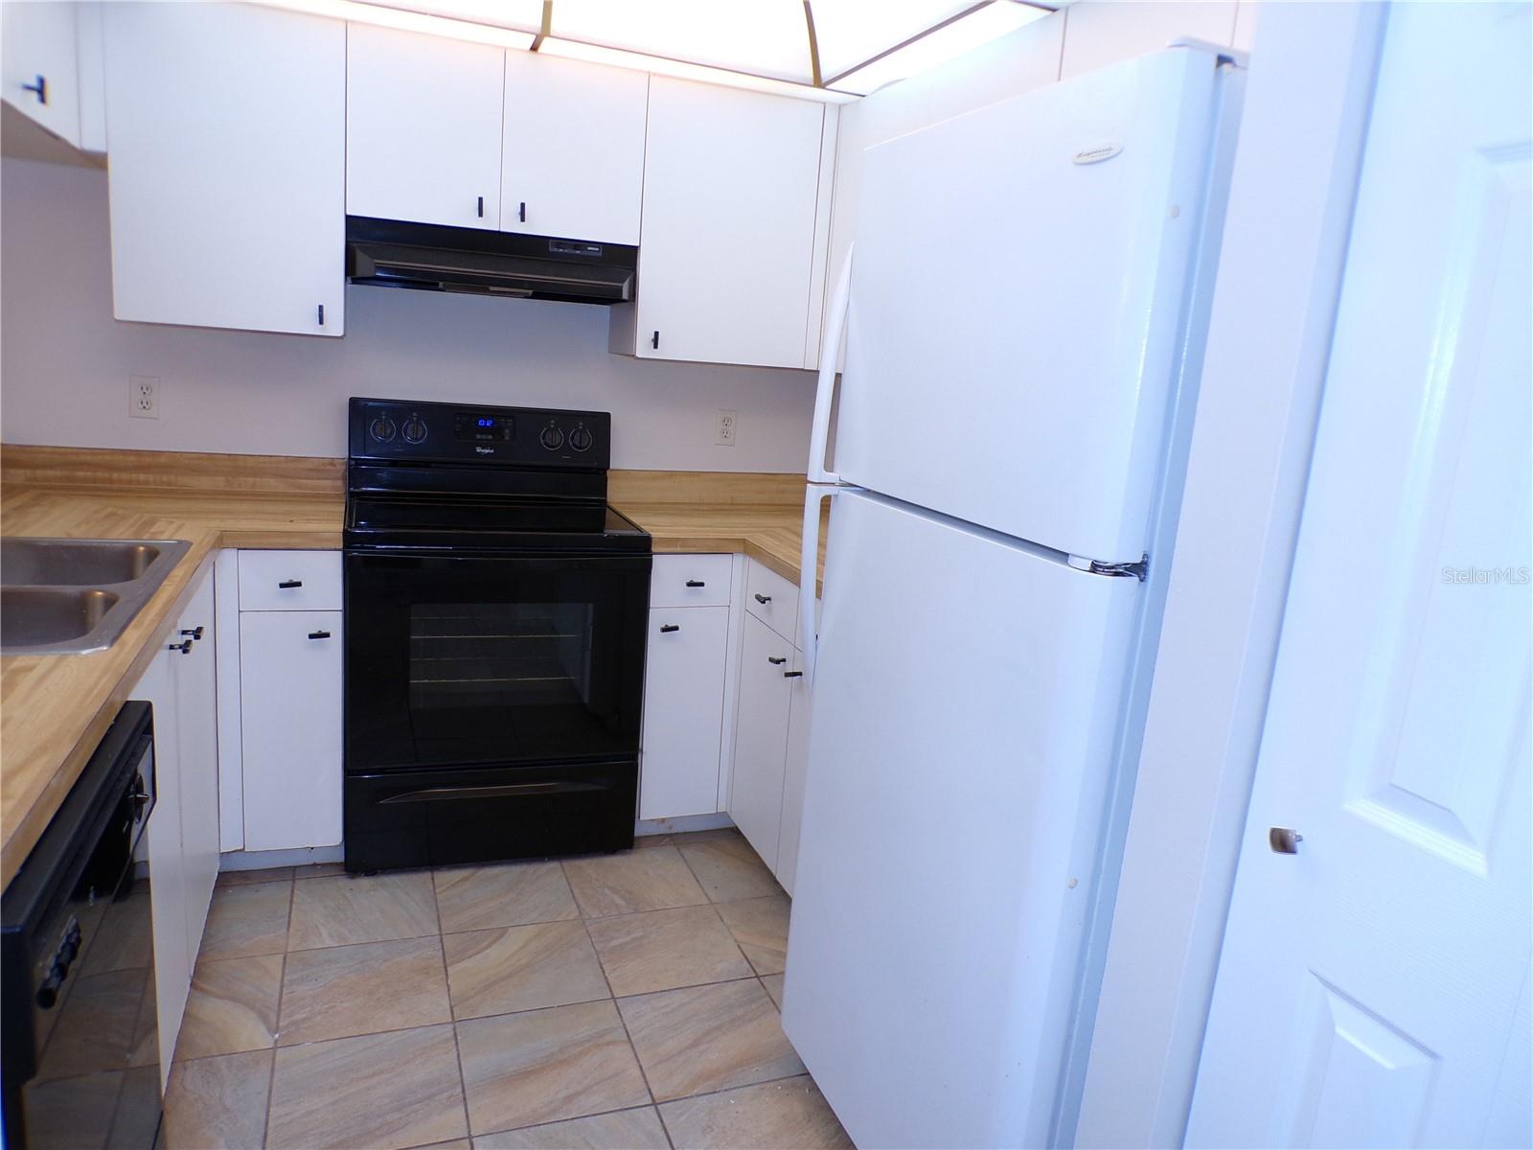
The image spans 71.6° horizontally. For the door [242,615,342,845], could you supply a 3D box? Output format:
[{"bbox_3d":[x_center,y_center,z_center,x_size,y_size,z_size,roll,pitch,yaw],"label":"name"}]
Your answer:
[{"bbox_3d":[-1.172,0.391,2.635,0.225,0.622,0.040,0,13,-21],"label":"door"}]

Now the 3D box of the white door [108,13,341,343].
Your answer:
[{"bbox_3d":[-1.305,-0.989,2.599,0.519,0.755,0.030,0,12,-21],"label":"white door"}]

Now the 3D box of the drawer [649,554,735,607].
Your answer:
[{"bbox_3d":[-0.272,-0.025,3.121,0.229,0.149,0.420,0,12,-20],"label":"drawer"}]

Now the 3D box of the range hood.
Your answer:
[{"bbox_3d":[-0.751,-0.860,2.939,0.757,0.157,0.460,0,12,-20],"label":"range hood"}]

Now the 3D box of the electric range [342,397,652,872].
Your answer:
[{"bbox_3d":[-0.787,0.141,3.031,0.758,1.200,0.668,0,12,-20],"label":"electric range"}]

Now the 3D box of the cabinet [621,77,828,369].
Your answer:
[{"bbox_3d":[-0.102,-0.986,3.035,0.520,0.756,0.040,0,12,-20],"label":"cabinet"}]

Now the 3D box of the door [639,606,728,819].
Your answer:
[{"bbox_3d":[-0.231,0.391,2.998,0.224,0.622,0.040,0,13,-21],"label":"door"}]

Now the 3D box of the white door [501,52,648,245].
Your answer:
[{"bbox_3d":[-0.512,-1.135,2.848,0.381,0.452,0.040,0,12,-20],"label":"white door"}]

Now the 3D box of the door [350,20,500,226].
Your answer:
[{"bbox_3d":[-0.868,-1.136,2.715,0.379,0.452,0.040,0,12,-20],"label":"door"}]

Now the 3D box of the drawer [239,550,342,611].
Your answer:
[{"bbox_3d":[-1.221,-0.027,2.768,0.233,0.149,0.420,0,12,-20],"label":"drawer"}]

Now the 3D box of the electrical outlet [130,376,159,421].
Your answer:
[{"bbox_3d":[-1.705,-0.486,2.915,0.070,0.113,0.010,0,12,-20],"label":"electrical outlet"}]

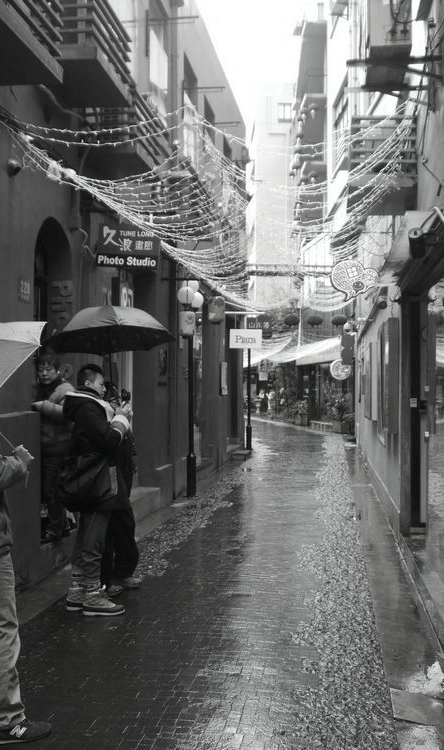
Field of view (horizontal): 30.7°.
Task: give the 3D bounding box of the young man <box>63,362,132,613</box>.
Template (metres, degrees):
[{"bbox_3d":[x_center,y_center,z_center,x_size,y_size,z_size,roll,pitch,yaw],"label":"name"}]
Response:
[{"bbox_3d":[-0.906,0.822,5.892,0.480,1.740,0.540,1,-2,-30],"label":"young man"}]

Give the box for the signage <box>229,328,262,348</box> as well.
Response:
[{"bbox_3d":[0.585,-0.859,19.300,0.764,0.460,0.060,0,-1,8],"label":"signage"}]

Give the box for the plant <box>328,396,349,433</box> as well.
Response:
[{"bbox_3d":[4.806,1.673,33.662,0.820,1.420,0.780,0,-1,10],"label":"plant"}]

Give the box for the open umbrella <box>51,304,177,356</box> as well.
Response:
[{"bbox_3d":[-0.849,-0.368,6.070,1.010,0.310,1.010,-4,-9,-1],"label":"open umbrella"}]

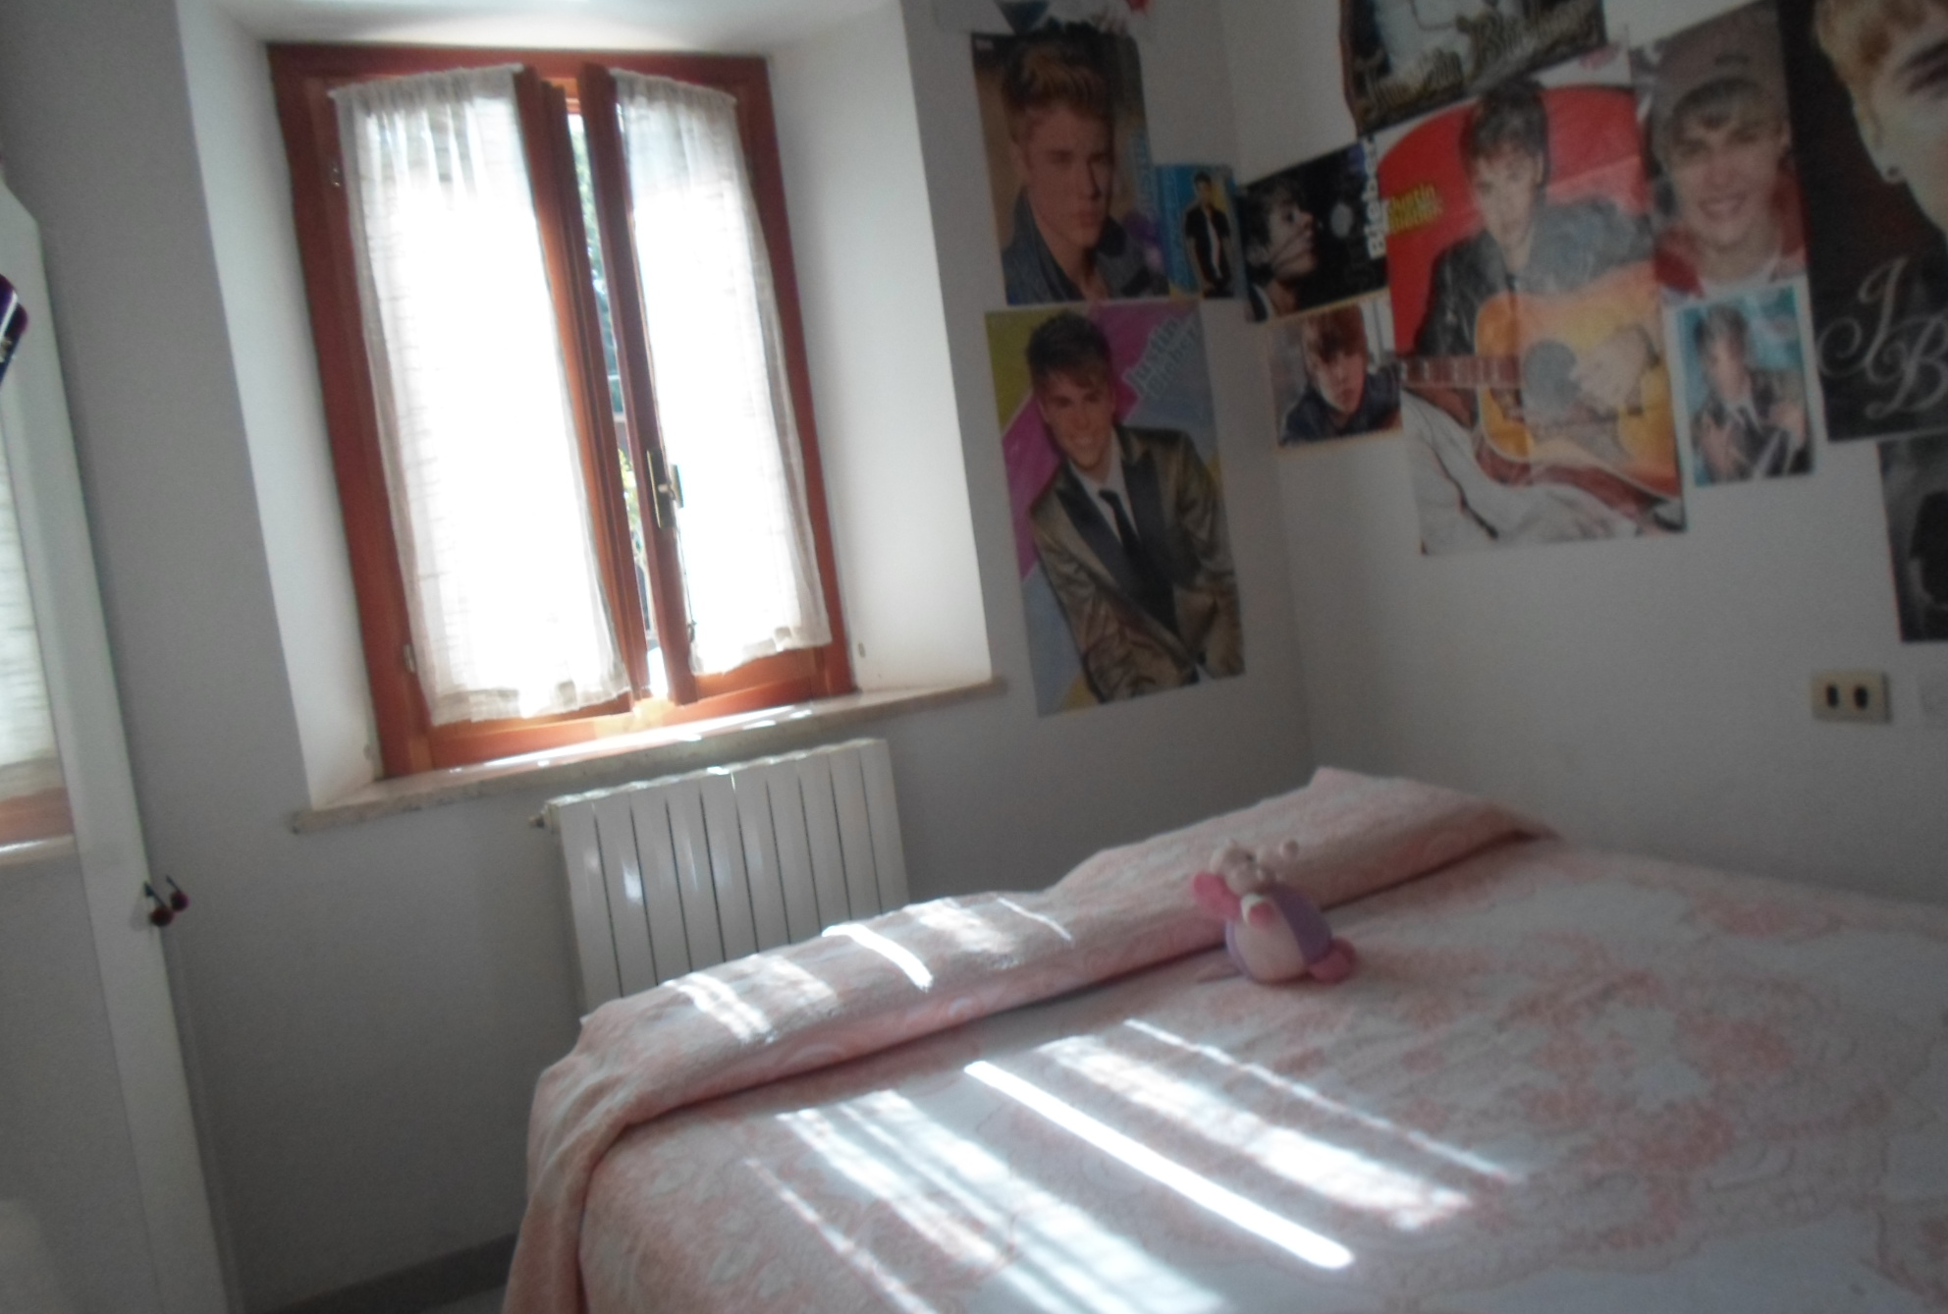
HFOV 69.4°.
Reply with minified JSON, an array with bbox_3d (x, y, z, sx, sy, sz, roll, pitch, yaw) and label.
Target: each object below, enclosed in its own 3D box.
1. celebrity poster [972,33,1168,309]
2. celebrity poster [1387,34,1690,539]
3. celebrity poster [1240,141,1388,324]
[{"bbox_3d":[0.223,-1.069,3.086,0.419,0.580,0.010,-10,5,-25],"label":"celebrity poster"},{"bbox_3d":[1.028,-0.658,2.707,0.010,0.891,0.633,-10,5,-27],"label":"celebrity poster"},{"bbox_3d":[0.745,-0.944,3.166,0.010,0.322,0.422,-10,5,-27],"label":"celebrity poster"}]

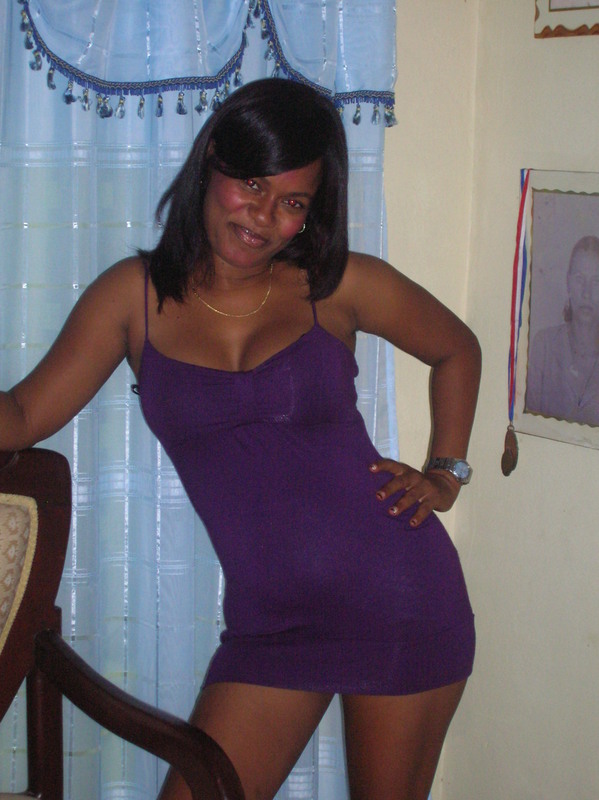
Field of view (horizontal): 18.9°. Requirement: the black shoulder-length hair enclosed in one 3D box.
[{"bbox_3d":[-0.067,-0.269,2.380,0.262,0.318,0.235,13,9,-10],"label":"black shoulder-length hair"}]

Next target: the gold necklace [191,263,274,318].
[{"bbox_3d":[-0.088,-0.147,2.355,0.118,0.085,0.125,2,9,2],"label":"gold necklace"}]

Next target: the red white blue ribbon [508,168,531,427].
[{"bbox_3d":[0.338,-0.159,2.770,0.012,0.395,0.027,-5,11,-34],"label":"red white blue ribbon"}]

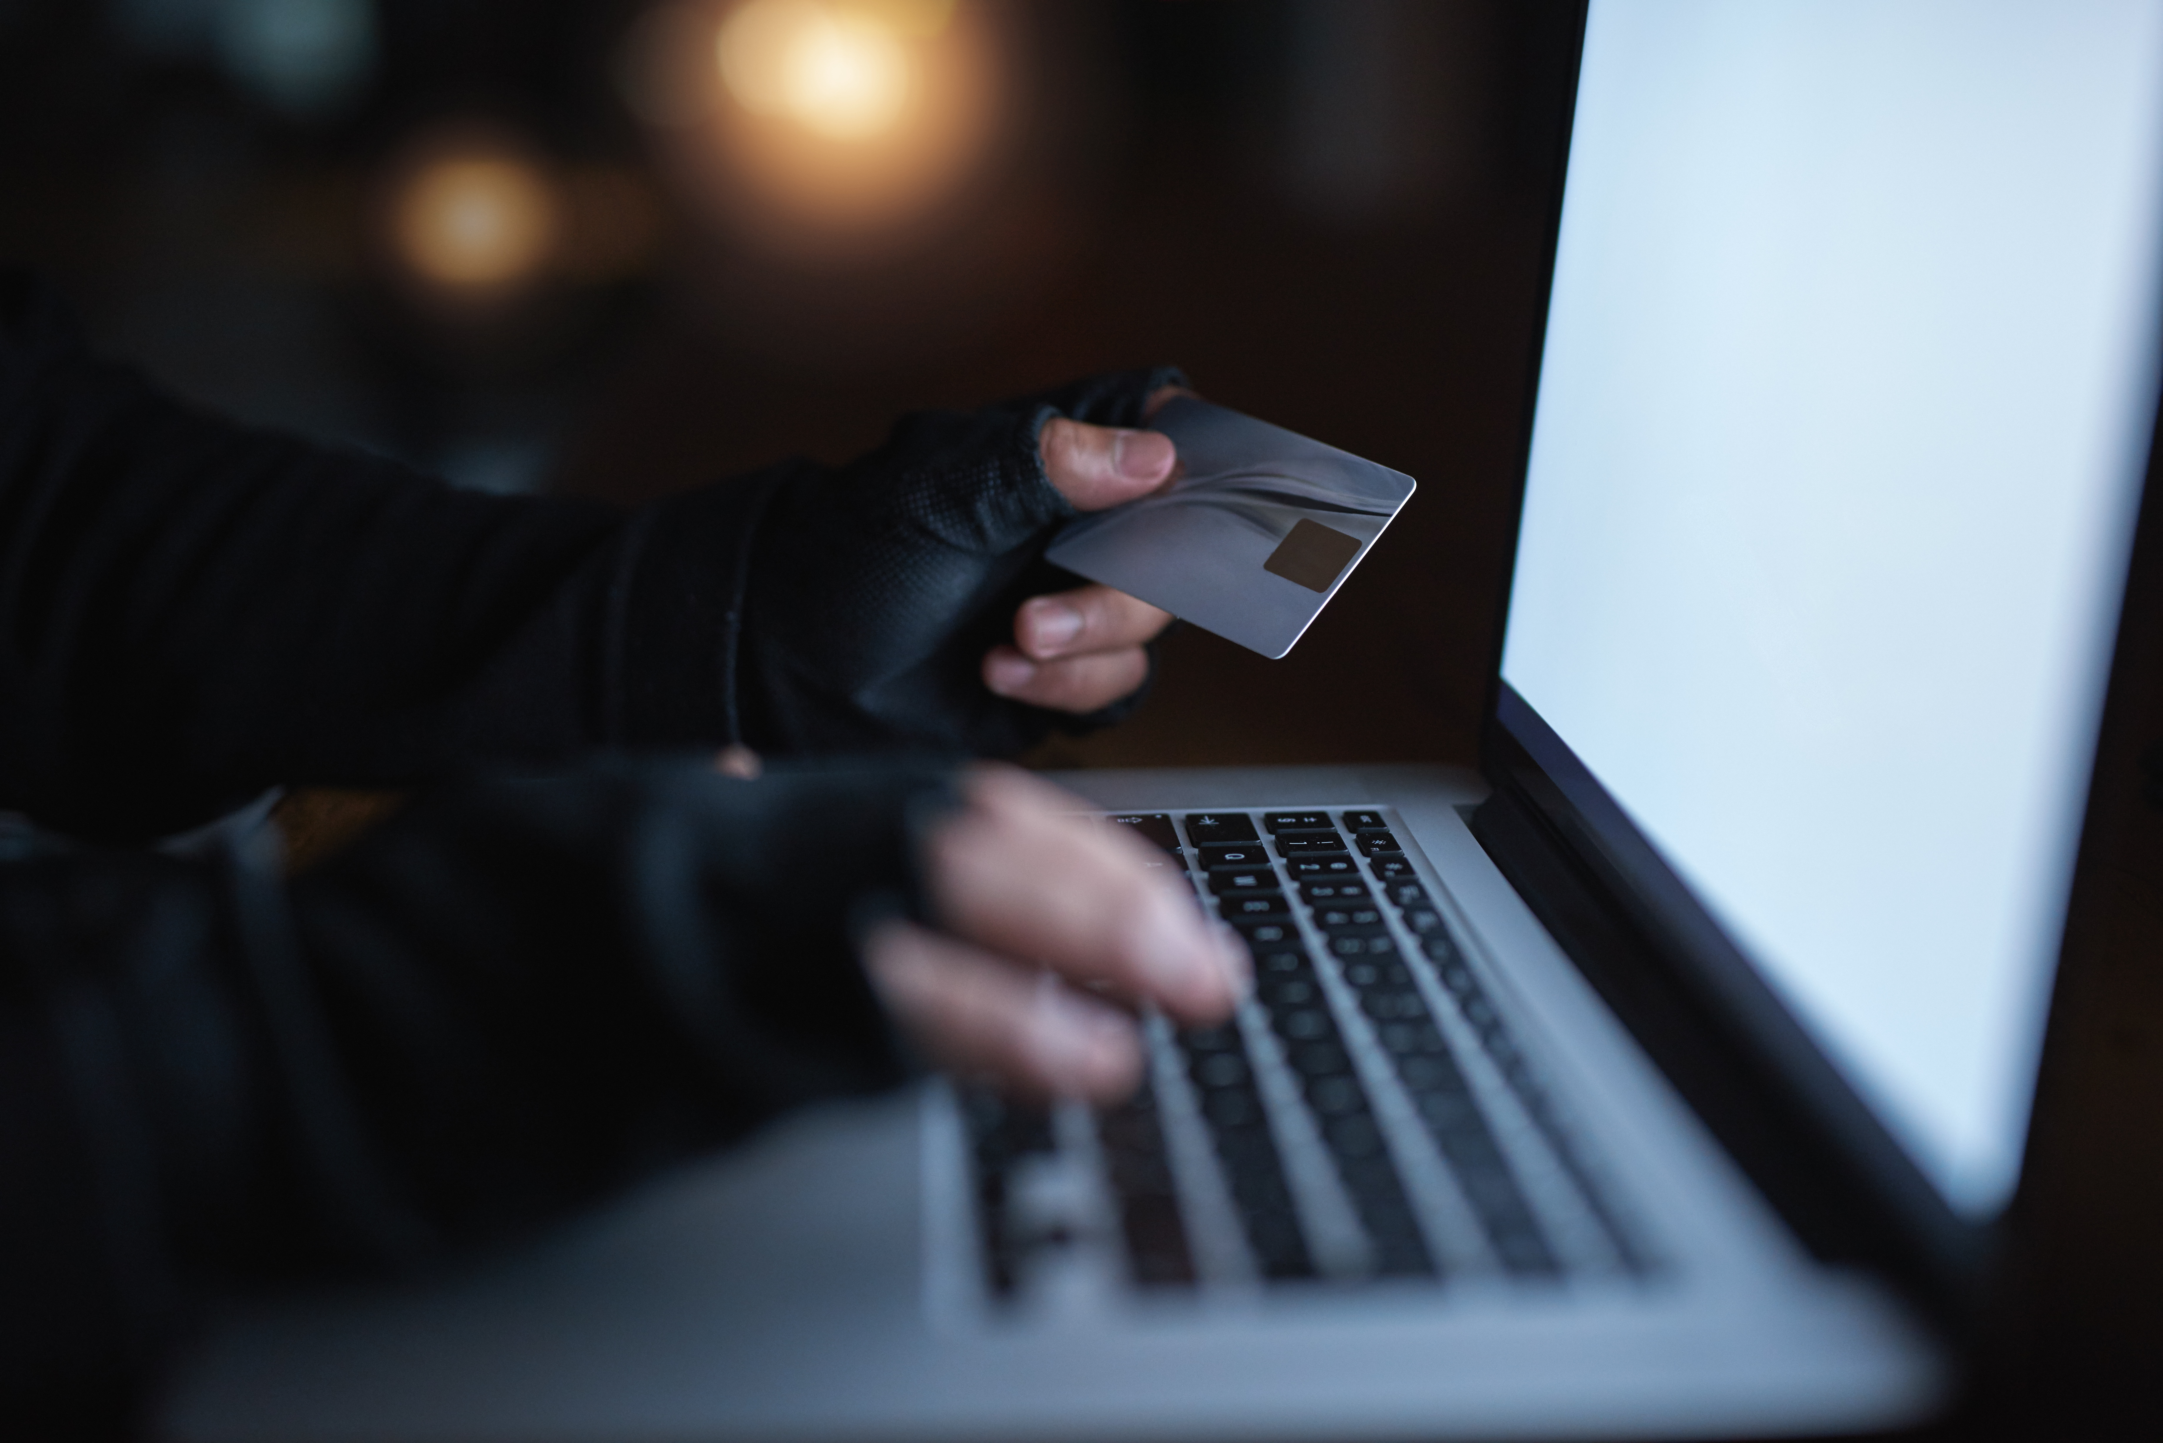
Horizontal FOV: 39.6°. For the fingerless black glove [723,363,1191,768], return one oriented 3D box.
[{"bbox_3d":[-0.033,-0.040,0.765,0.112,0.090,0.075,-7,8,27],"label":"fingerless black glove"}]

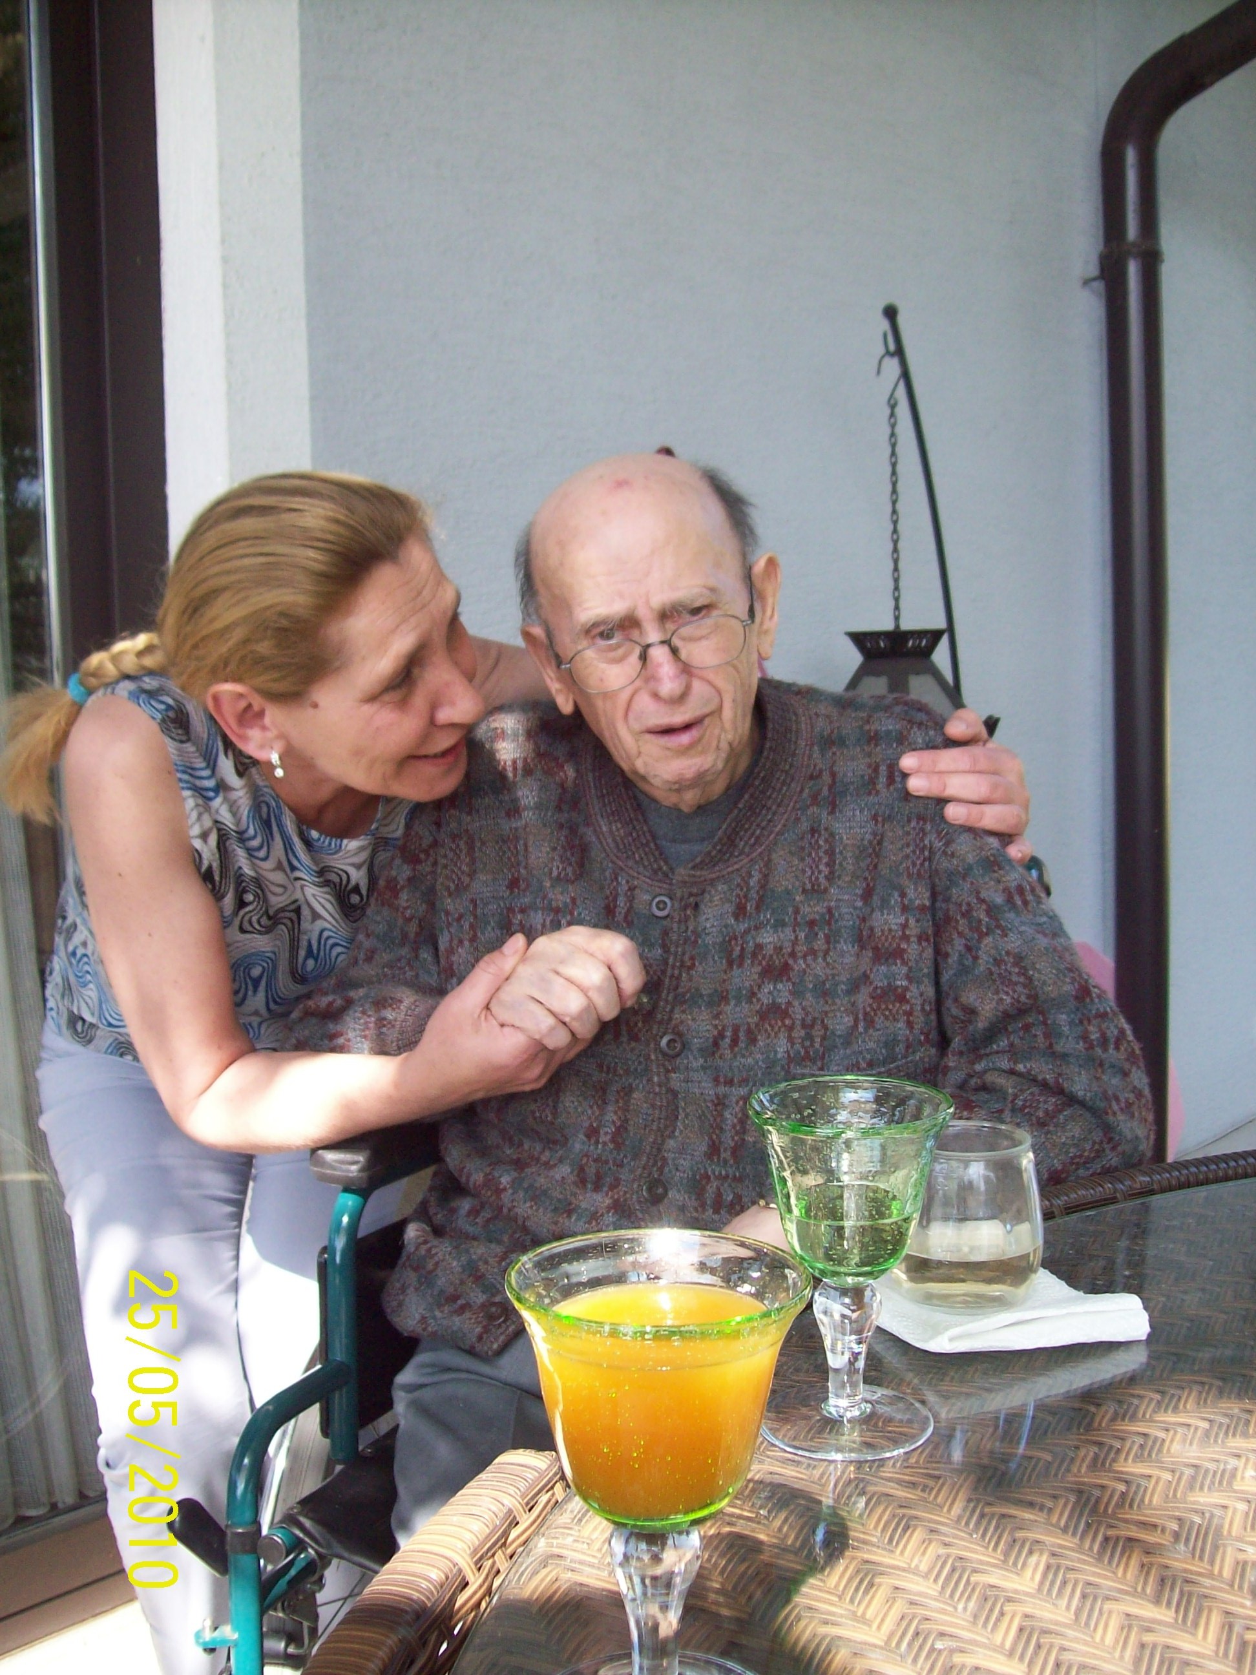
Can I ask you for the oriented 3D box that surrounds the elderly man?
[{"bbox_3d":[0.072,0.296,1.191,0.620,1.140,0.700,0,7,12],"label":"elderly man"}]

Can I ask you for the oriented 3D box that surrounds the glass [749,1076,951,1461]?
[{"bbox_3d":[0.106,0.207,0.843,0.097,0.158,0.097,-1,7,0],"label":"glass"}]

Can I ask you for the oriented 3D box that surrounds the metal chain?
[{"bbox_3d":[0.376,-0.472,2.450,0.020,0.359,0.015,-1,7,0],"label":"metal chain"}]

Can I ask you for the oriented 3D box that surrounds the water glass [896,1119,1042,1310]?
[{"bbox_3d":[0.196,0.216,0.999,0.086,0.089,0.086,-1,7,0],"label":"water glass"}]

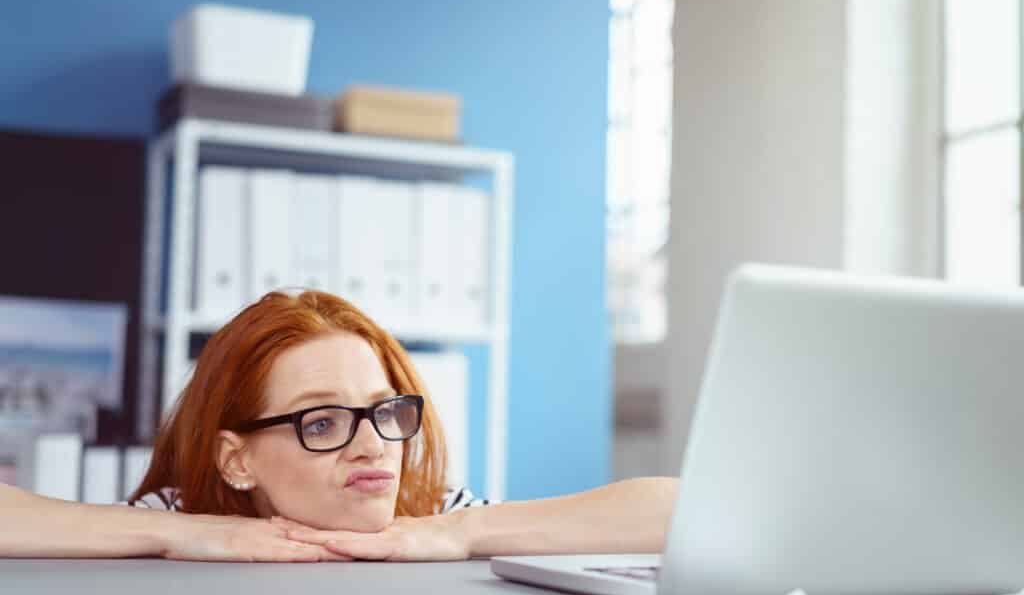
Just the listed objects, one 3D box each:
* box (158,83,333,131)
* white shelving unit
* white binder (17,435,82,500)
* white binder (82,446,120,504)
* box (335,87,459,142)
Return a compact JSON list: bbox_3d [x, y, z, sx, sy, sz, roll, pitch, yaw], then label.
[{"bbox_3d":[-0.590,-0.396,3.441,0.324,0.088,0.229,3,-5,-25],"label":"box"},{"bbox_3d":[-0.421,0.372,3.477,0.768,1.430,0.275,3,-5,-25],"label":"white shelving unit"},{"bbox_3d":[-0.972,0.442,3.251,0.083,0.315,0.275,3,-5,-25],"label":"white binder"},{"bbox_3d":[-0.901,0.467,3.309,0.073,0.305,0.275,3,-5,-25],"label":"white binder"},{"bbox_3d":[-0.262,-0.395,3.556,0.257,0.121,0.171,3,-4,-19],"label":"box"}]

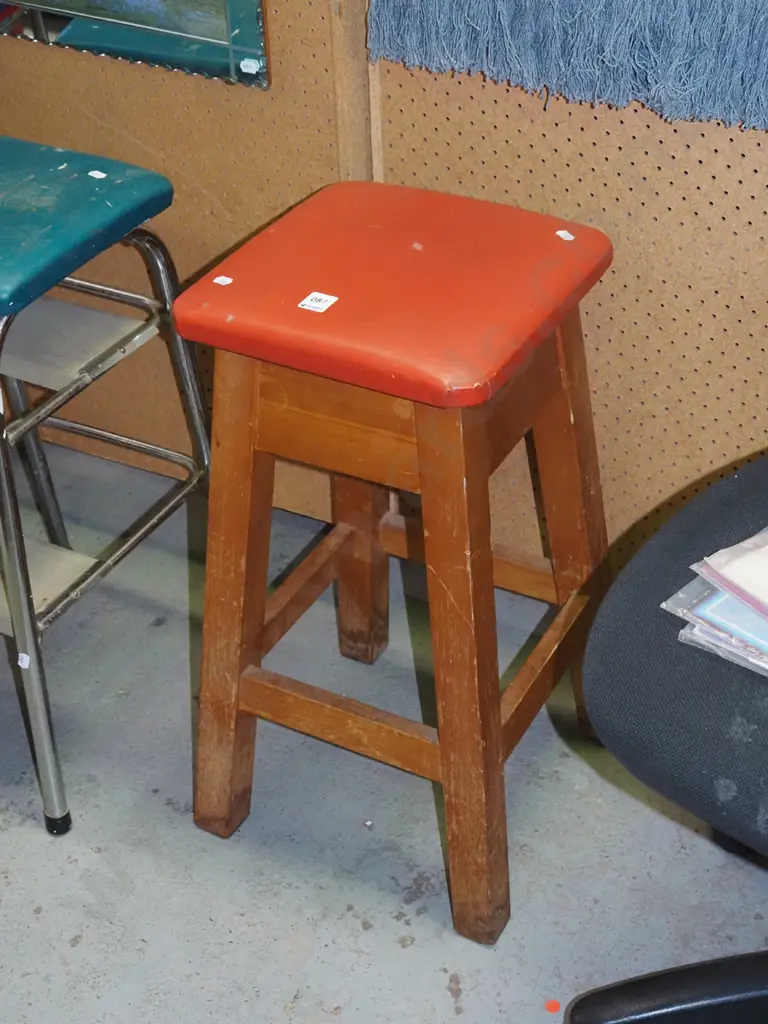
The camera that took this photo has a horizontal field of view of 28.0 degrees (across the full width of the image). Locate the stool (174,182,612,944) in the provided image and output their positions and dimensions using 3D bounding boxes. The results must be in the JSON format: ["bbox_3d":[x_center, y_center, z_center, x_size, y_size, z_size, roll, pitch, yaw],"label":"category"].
[{"bbox_3d":[0.024,0.033,1.496,0.352,0.623,0.346,16,40,24],"label":"stool"}]

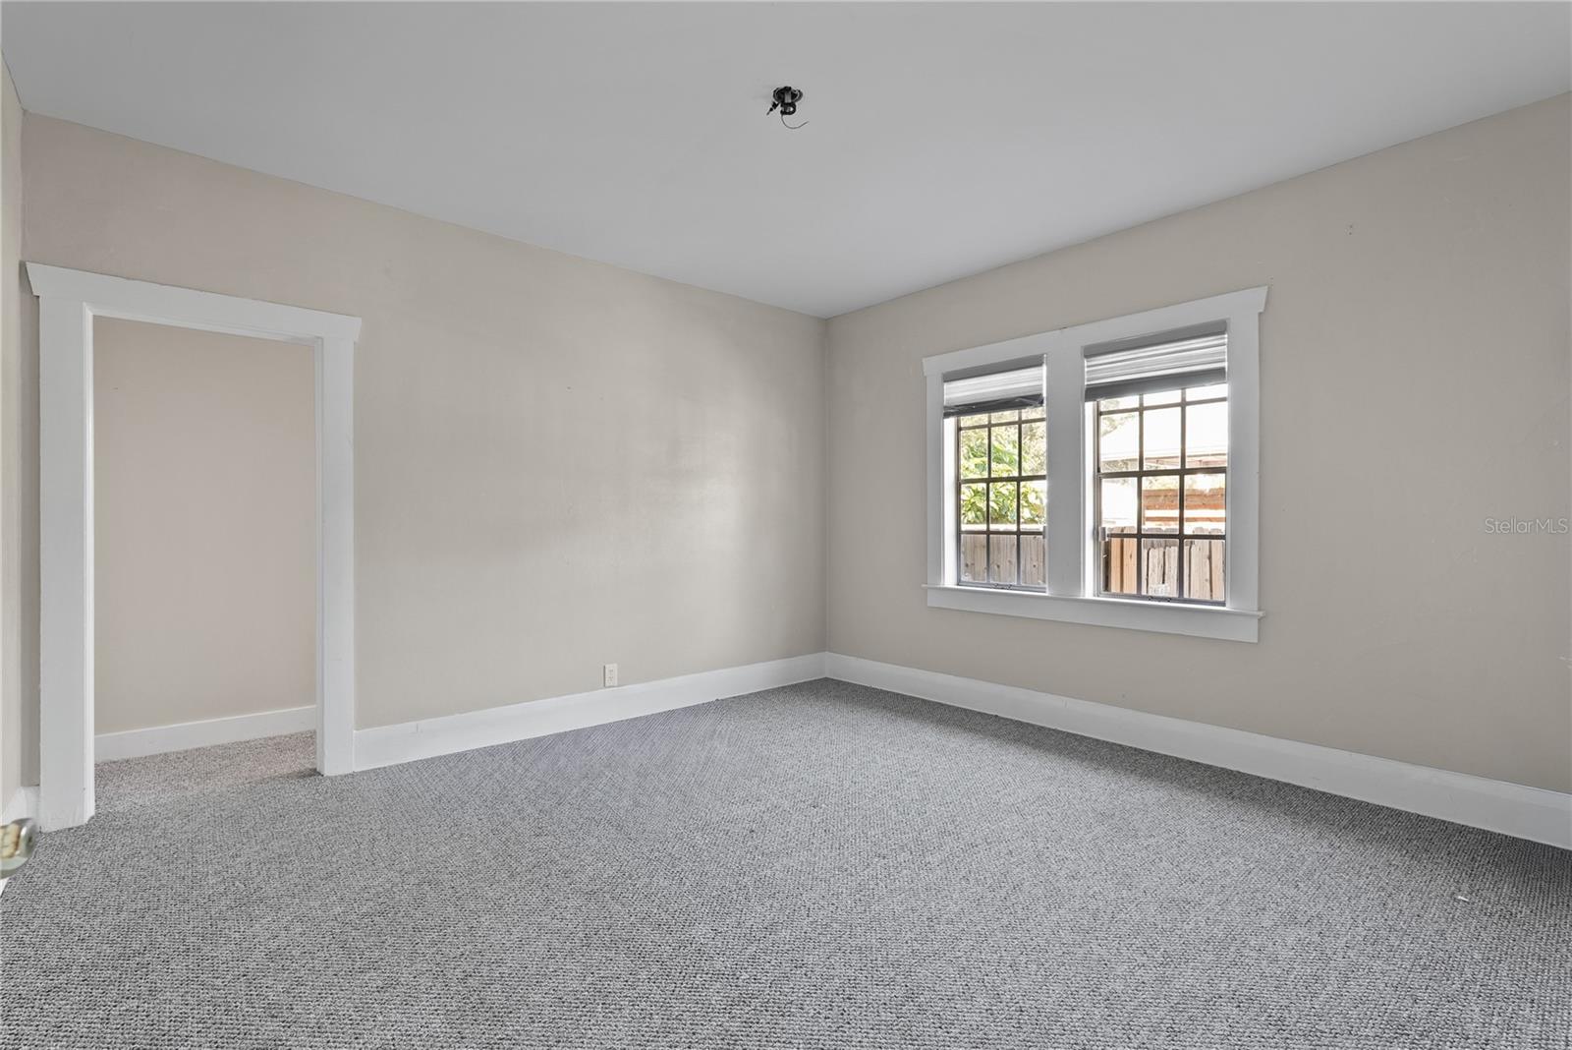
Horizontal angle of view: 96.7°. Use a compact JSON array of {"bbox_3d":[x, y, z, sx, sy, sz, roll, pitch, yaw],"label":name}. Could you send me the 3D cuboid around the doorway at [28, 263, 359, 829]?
[{"bbox_3d":[-2.460,0.100,3.011,1.082,2.163,0.150,0,0,-41],"label":"doorway"}]

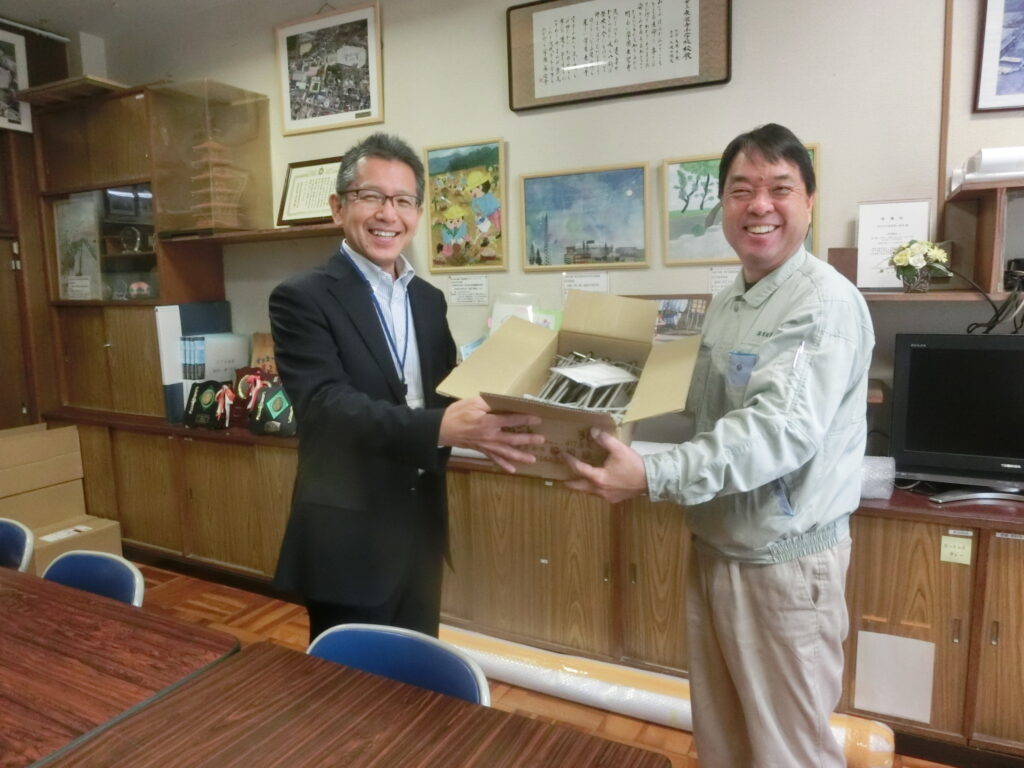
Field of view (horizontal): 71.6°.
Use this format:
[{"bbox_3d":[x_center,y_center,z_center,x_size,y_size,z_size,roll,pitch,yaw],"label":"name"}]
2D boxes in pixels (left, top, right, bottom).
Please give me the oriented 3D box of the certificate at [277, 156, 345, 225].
[{"bbox_3d":[-0.872,-0.867,3.186,0.420,0.304,0.025,3,-10,28],"label":"certificate"}]

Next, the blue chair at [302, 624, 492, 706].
[{"bbox_3d":[-0.350,0.872,1.212,0.470,0.770,0.500,3,8,28],"label":"blue chair"}]

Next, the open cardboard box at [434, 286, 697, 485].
[{"bbox_3d":[0.130,-0.002,1.355,0.402,0.189,0.553,9,23,15],"label":"open cardboard box"}]

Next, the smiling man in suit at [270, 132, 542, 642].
[{"bbox_3d":[-0.174,0.361,1.463,0.580,1.710,0.480,5,10,41],"label":"smiling man in suit"}]

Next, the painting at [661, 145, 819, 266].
[{"bbox_3d":[0.837,-0.649,2.628,0.557,0.407,0.025,3,8,28],"label":"painting"}]

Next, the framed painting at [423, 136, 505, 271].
[{"bbox_3d":[-0.206,-0.780,3.173,0.412,0.560,0.025,3,8,28],"label":"framed painting"}]

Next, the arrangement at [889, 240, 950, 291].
[{"bbox_3d":[1.190,-0.344,2.080,0.165,0.155,0.140,3,8,28],"label":"arrangement"}]

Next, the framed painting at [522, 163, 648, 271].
[{"bbox_3d":[0.294,-0.672,2.918,0.557,0.407,0.025,3,8,28],"label":"framed painting"}]

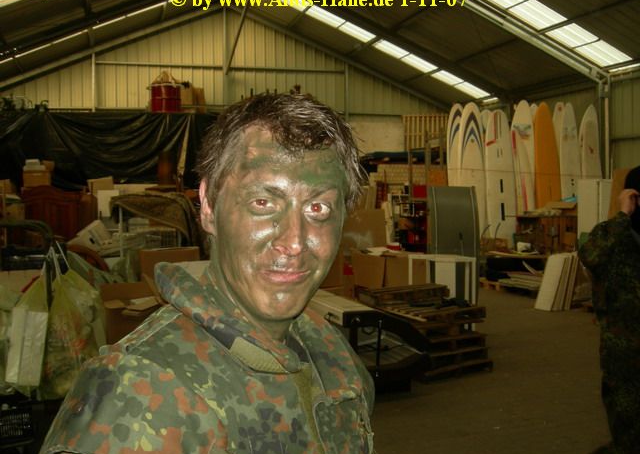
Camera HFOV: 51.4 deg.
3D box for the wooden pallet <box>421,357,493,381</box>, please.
[{"bbox_3d":[0.899,1.227,6.301,0.800,0.125,1.200,-3,4,-32],"label":"wooden pallet"}]

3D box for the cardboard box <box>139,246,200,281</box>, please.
[{"bbox_3d":[-1.176,0.324,5.200,0.460,0.340,0.360,-2,4,-21],"label":"cardboard box"}]

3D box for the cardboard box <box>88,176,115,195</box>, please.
[{"bbox_3d":[-2.760,-0.496,8.350,0.290,0.270,0.270,-2,4,-27],"label":"cardboard box"}]

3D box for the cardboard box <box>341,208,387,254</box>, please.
[{"bbox_3d":[0.532,0.039,8.750,0.620,0.530,0.420,-1,4,-3],"label":"cardboard box"}]

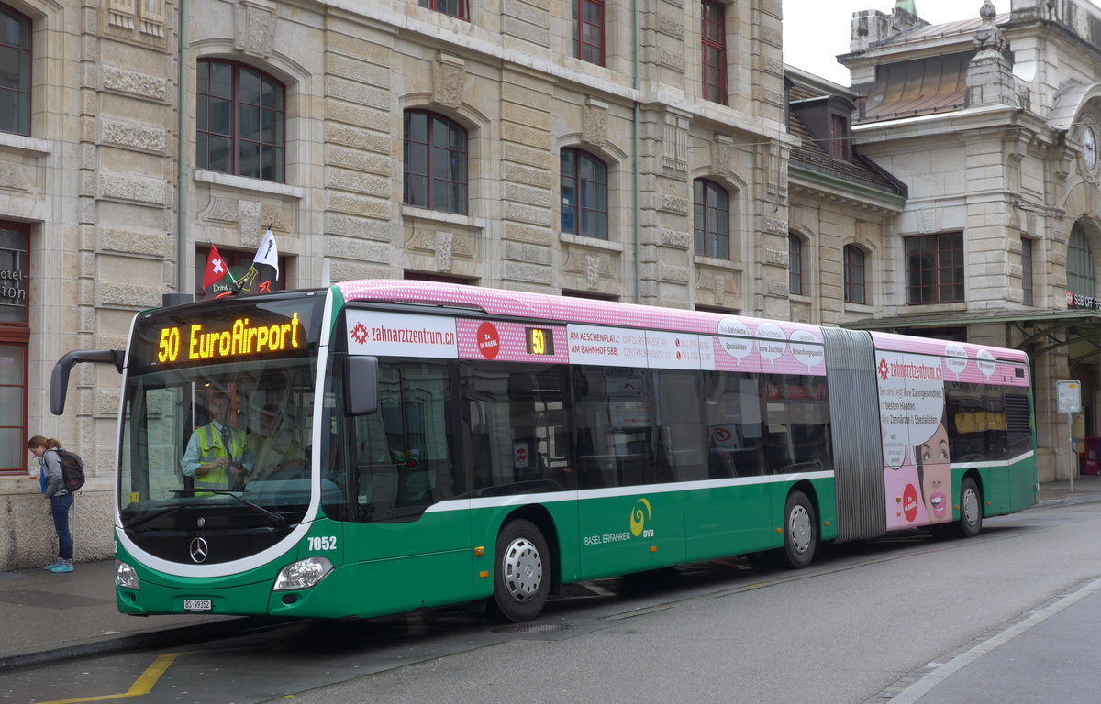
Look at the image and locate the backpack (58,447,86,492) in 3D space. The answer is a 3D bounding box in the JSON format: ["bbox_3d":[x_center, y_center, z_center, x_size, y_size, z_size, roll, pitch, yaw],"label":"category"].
[{"bbox_3d":[-5.402,1.334,17.631,0.260,0.480,0.310,-7,0,-17],"label":"backpack"}]

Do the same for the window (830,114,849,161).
[{"bbox_3d":[8.327,-6.176,44.930,0.150,1.230,1.080,-3,-4,36],"label":"window"}]

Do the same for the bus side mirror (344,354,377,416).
[{"bbox_3d":[-1.489,0.263,12.244,0.260,0.450,0.120,-2,-3,22],"label":"bus side mirror"}]

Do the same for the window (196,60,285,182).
[{"bbox_3d":[-4.535,-3.398,22.658,0.200,1.700,1.900,-3,-4,36],"label":"window"}]

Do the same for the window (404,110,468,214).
[{"bbox_3d":[-1.852,-3.029,24.758,0.200,1.606,1.850,-2,-3,35],"label":"window"}]

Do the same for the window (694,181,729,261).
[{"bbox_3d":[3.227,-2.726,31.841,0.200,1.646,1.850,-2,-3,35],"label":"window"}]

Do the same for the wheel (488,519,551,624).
[{"bbox_3d":[-0.356,2.010,14.383,0.290,0.950,0.950,-2,-3,34],"label":"wheel"}]

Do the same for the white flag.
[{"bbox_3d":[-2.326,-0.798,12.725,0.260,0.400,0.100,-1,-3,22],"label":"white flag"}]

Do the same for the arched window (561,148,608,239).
[{"bbox_3d":[0.545,-3.039,29.674,0.200,1.700,1.900,-3,-4,36],"label":"arched window"}]

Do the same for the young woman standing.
[{"bbox_3d":[-5.909,1.793,18.400,0.540,1.600,0.450,0,-3,-16],"label":"young woman standing"}]

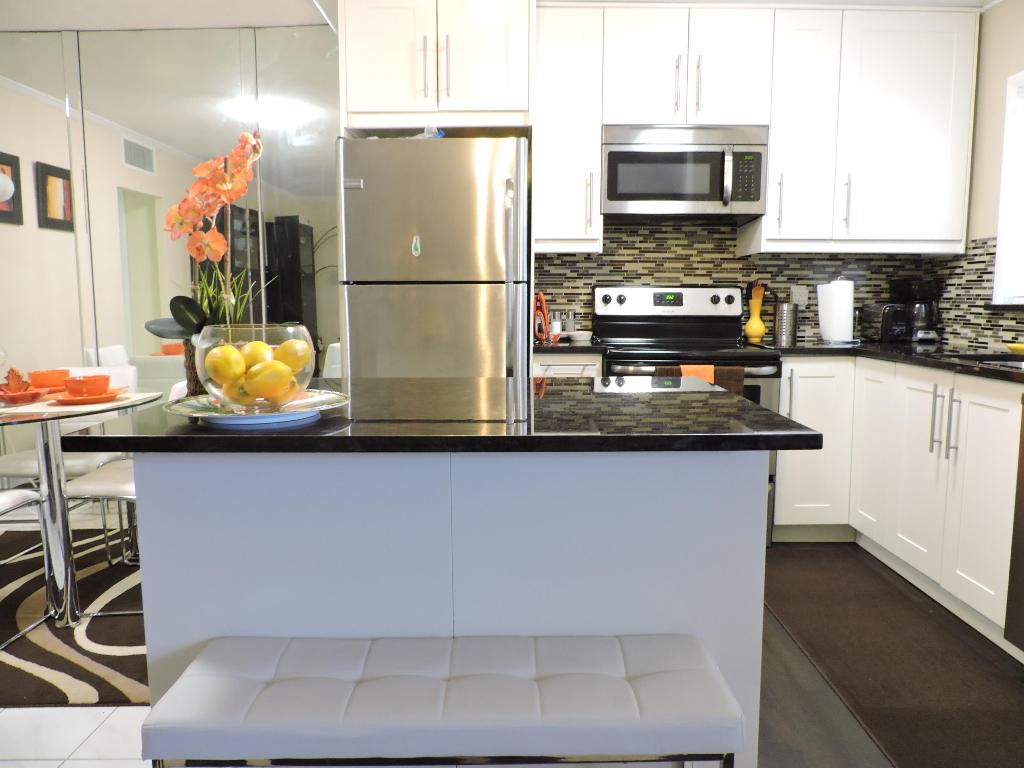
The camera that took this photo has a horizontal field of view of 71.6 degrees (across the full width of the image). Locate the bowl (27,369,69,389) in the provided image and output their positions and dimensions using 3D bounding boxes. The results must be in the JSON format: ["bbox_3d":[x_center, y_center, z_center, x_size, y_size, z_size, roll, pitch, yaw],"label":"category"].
[{"bbox_3d":[-1.791,-0.018,2.756,0.143,0.064,0.143,0,7,0],"label":"bowl"}]

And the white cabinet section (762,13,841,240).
[{"bbox_3d":[1.327,-1.189,3.406,0.308,1.012,0.360,0,7,0],"label":"white cabinet section"}]

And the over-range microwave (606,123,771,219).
[{"bbox_3d":[0.772,-0.977,3.367,0.753,0.392,0.400,0,7,-1],"label":"over-range microwave"}]

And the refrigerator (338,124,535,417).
[{"bbox_3d":[-0.315,-0.157,3.281,0.759,1.751,0.765,0,7,0],"label":"refrigerator"}]

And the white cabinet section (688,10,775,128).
[{"bbox_3d":[0.969,-1.425,3.334,0.382,0.495,0.365,0,7,-1],"label":"white cabinet section"}]

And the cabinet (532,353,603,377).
[{"bbox_3d":[0.236,0.217,3.378,0.297,0.745,0.610,0,7,-1],"label":"cabinet"}]

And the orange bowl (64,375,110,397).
[{"bbox_3d":[-1.505,0.008,2.522,0.143,0.064,0.143,0,7,0],"label":"orange bowl"}]

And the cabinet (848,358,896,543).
[{"bbox_3d":[1.773,0.272,2.938,0.584,0.745,0.306,0,7,-1],"label":"cabinet"}]

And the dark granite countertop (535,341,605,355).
[{"bbox_3d":[0.242,-0.182,3.385,0.297,0.034,0.622,0,7,0],"label":"dark granite countertop"}]

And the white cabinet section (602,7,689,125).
[{"bbox_3d":[0.602,-1.444,3.372,0.382,0.495,0.360,0,7,0],"label":"white cabinet section"}]

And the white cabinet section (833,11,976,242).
[{"bbox_3d":[1.780,-1.190,3.409,0.598,1.012,0.360,0,7,0],"label":"white cabinet section"}]

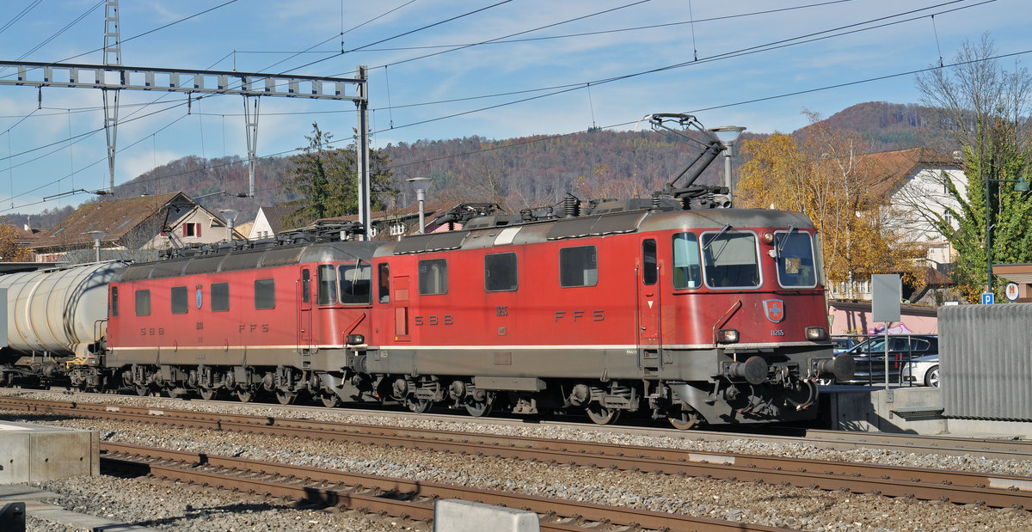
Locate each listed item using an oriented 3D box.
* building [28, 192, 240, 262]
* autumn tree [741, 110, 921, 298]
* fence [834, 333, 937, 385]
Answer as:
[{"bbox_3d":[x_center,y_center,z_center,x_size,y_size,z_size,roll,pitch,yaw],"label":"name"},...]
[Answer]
[{"bbox_3d":[-32.249,1.016,177.152,12.000,13.610,21.500,0,-2,-35],"label":"building"},{"bbox_3d":[17.131,-1.797,111.782,10.000,13.240,9.000,-1,-2,0],"label":"autumn tree"},{"bbox_3d":[7.170,1.846,40.231,0.060,1.030,3.200,0,-2,-28],"label":"fence"}]

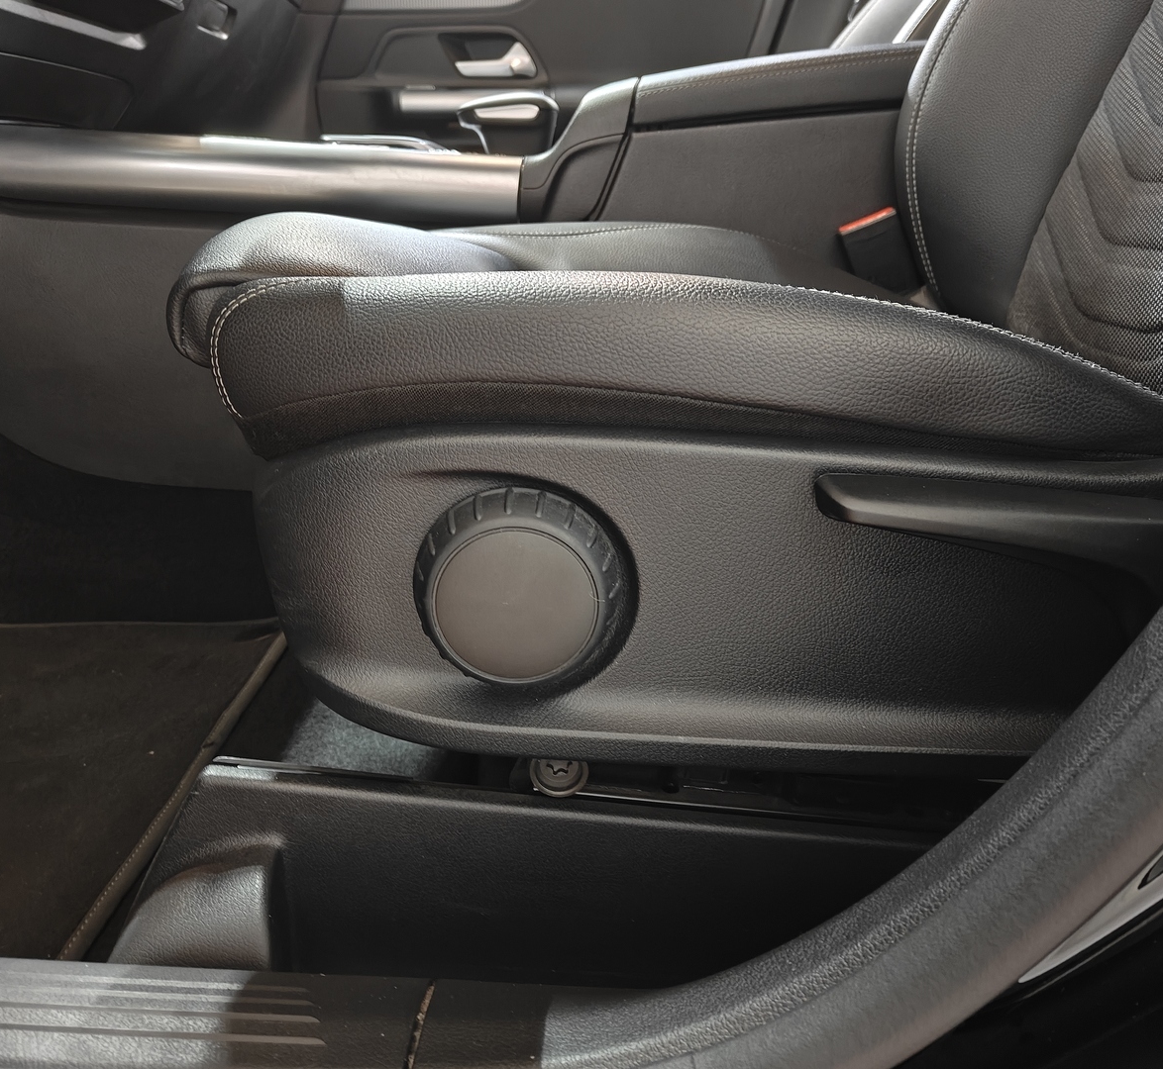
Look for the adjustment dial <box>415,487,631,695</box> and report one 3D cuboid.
[{"bbox_3d":[-0.025,0.025,0.411,0.086,0.086,0.024,0,18,0],"label":"adjustment dial"}]

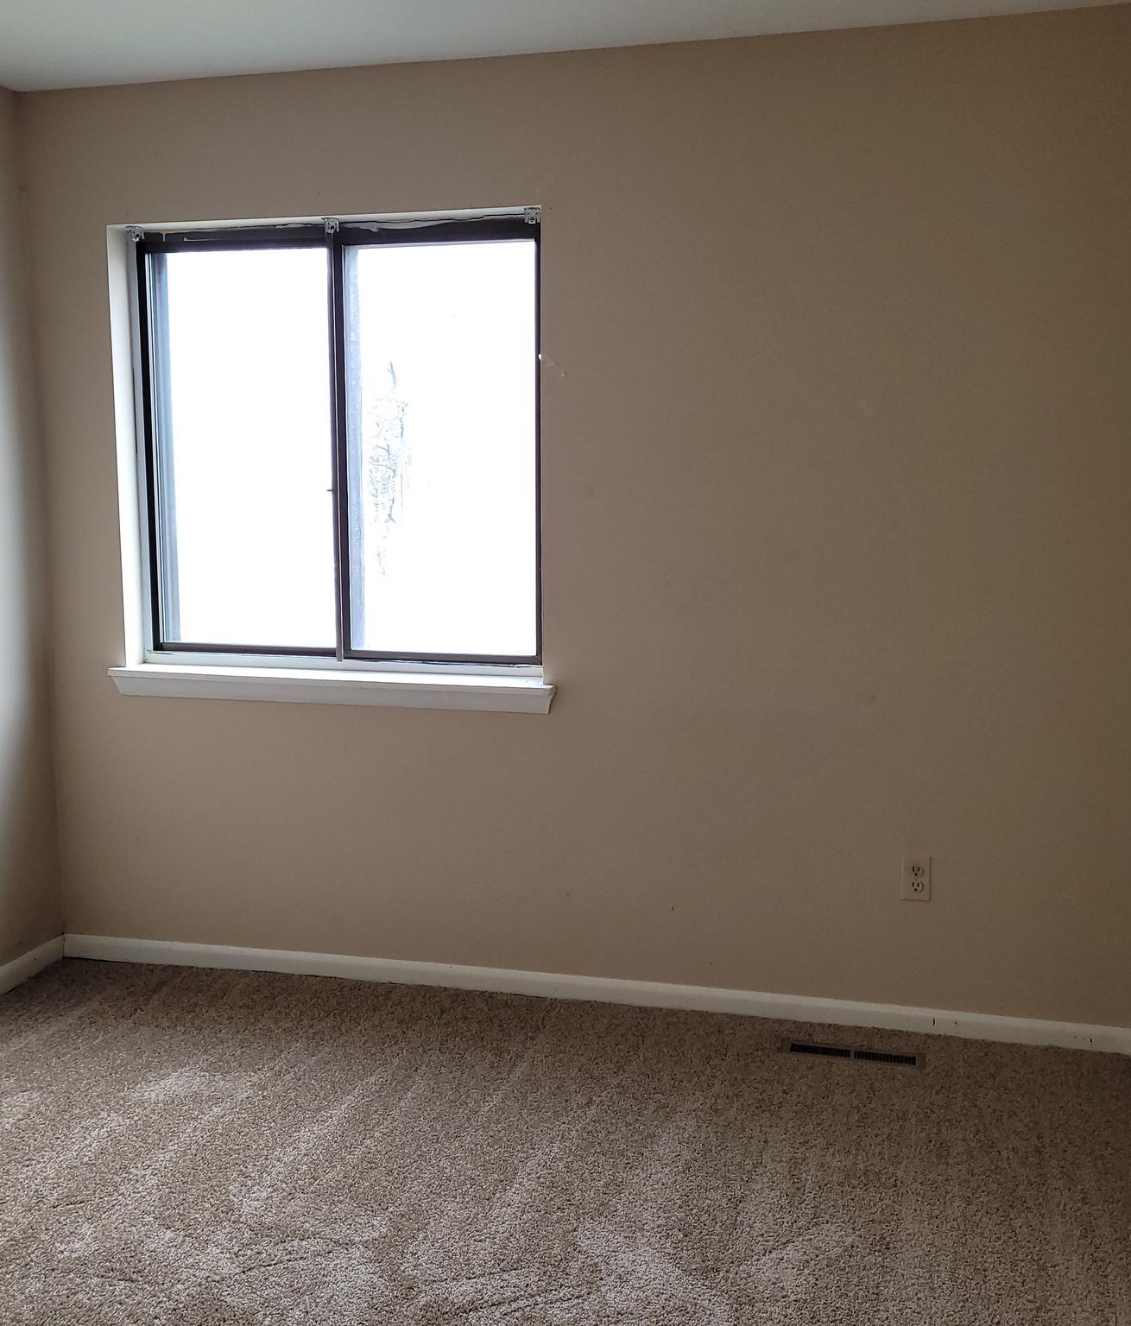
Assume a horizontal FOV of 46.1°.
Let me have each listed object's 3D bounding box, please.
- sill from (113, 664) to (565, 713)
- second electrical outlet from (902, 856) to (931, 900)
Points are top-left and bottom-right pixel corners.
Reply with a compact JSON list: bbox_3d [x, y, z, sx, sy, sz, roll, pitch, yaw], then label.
[{"bbox_3d":[-0.639,0.070,3.622,1.290,0.080,0.120,2,8,14],"label":"sill"},{"bbox_3d":[0.866,0.535,3.272,0.071,0.115,0.010,2,8,14],"label":"second electrical outlet"}]

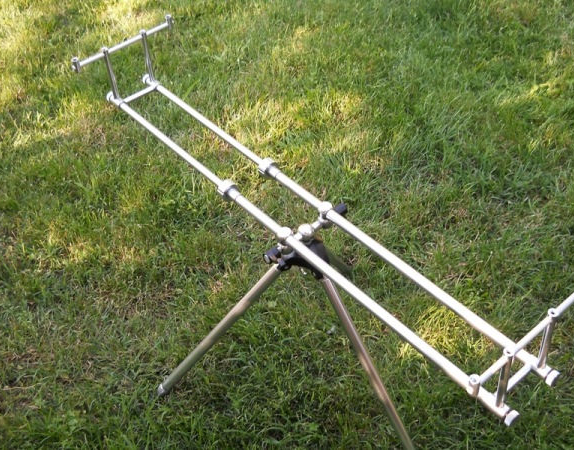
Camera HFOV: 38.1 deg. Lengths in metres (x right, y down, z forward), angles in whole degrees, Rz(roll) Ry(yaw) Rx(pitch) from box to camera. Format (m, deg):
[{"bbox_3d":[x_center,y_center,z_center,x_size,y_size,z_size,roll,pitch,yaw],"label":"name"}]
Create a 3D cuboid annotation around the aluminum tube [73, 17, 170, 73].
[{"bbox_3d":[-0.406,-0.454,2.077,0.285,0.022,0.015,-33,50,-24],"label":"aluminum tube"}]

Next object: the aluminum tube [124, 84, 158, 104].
[{"bbox_3d":[-0.385,-0.342,2.173,0.097,0.012,0.012,-33,50,-24],"label":"aluminum tube"}]

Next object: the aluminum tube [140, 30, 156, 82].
[{"bbox_3d":[-0.358,-0.433,2.146,0.013,0.151,0.013,-33,50,-24],"label":"aluminum tube"}]

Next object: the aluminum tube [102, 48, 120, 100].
[{"bbox_3d":[-0.444,-0.379,2.100,0.013,0.151,0.013,-33,50,-24],"label":"aluminum tube"}]

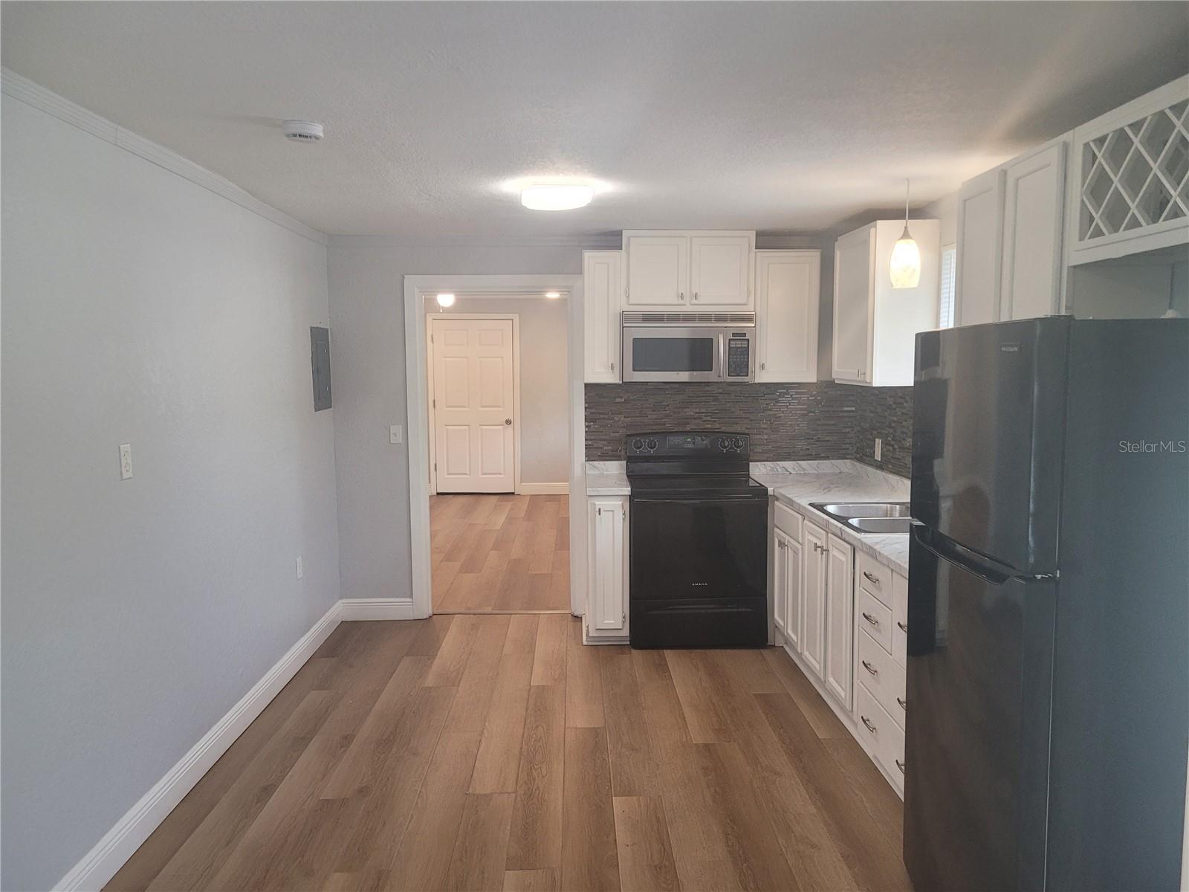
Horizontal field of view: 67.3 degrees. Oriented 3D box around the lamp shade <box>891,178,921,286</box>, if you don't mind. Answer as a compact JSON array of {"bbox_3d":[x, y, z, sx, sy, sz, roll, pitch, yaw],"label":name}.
[{"bbox_3d":[1.328,-0.906,3.804,0.133,0.465,0.133,-1,5,-1],"label":"lamp shade"}]

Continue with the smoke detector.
[{"bbox_3d":[-0.940,-1.009,2.877,0.132,0.050,0.132,-1,5,-1],"label":"smoke detector"}]

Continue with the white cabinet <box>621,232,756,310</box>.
[{"bbox_3d":[0.544,-1.026,5.303,0.756,0.452,0.325,-1,5,-1],"label":"white cabinet"}]

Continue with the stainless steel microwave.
[{"bbox_3d":[0.540,-0.577,5.298,0.760,0.393,0.387,-1,5,-1],"label":"stainless steel microwave"}]

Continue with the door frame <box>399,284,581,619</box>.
[{"bbox_3d":[-0.604,0.019,5.594,1.084,2.137,0.170,-1,5,-1],"label":"door frame"}]

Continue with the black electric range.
[{"bbox_3d":[0.576,0.519,5.249,0.758,1.168,0.655,-1,5,-1],"label":"black electric range"}]

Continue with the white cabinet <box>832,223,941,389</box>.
[{"bbox_3d":[1.474,-0.708,4.582,0.318,0.781,0.618,-1,5,-1],"label":"white cabinet"}]

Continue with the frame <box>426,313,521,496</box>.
[{"bbox_3d":[-1.401,-0.482,10.448,1.071,2.107,0.120,-1,5,-1],"label":"frame"}]

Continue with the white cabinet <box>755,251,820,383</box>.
[{"bbox_3d":[1.110,-0.760,5.324,0.376,0.755,0.332,-1,5,-1],"label":"white cabinet"}]

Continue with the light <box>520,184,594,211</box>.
[{"bbox_3d":[-0.166,-1.120,4.044,0.337,0.066,0.337,-1,5,-1],"label":"light"}]

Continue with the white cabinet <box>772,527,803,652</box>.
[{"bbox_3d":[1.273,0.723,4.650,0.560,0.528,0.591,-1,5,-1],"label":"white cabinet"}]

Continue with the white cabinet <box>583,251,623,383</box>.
[{"bbox_3d":[0.048,-0.758,5.317,0.223,0.757,0.325,-1,5,-1],"label":"white cabinet"}]

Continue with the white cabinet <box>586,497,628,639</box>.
[{"bbox_3d":[0.074,0.678,5.324,0.228,0.845,0.580,-1,5,-1],"label":"white cabinet"}]

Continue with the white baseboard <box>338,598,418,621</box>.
[{"bbox_3d":[-1.365,1.033,5.606,0.455,0.130,0.017,-1,5,-1],"label":"white baseboard"}]

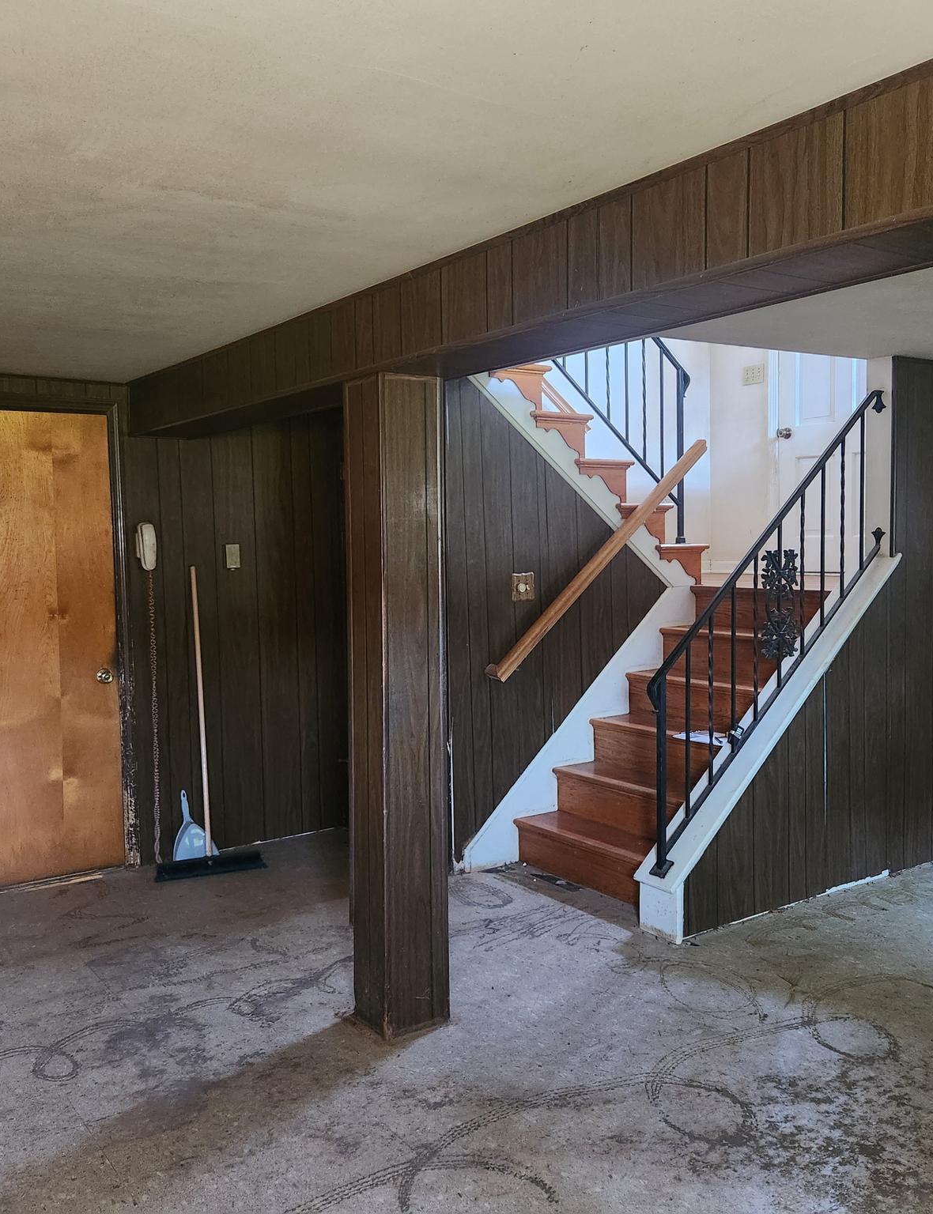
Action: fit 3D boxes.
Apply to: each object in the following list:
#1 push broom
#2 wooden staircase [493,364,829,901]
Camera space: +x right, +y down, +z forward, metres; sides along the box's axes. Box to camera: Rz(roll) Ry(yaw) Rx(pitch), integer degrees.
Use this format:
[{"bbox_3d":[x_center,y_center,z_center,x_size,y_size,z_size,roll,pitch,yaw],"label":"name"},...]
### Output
[{"bbox_3d":[-1.188,0.500,4.910,0.470,1.410,0.190,-1,-9,-22],"label":"push broom"},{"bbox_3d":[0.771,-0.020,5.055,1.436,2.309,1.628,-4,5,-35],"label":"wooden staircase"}]

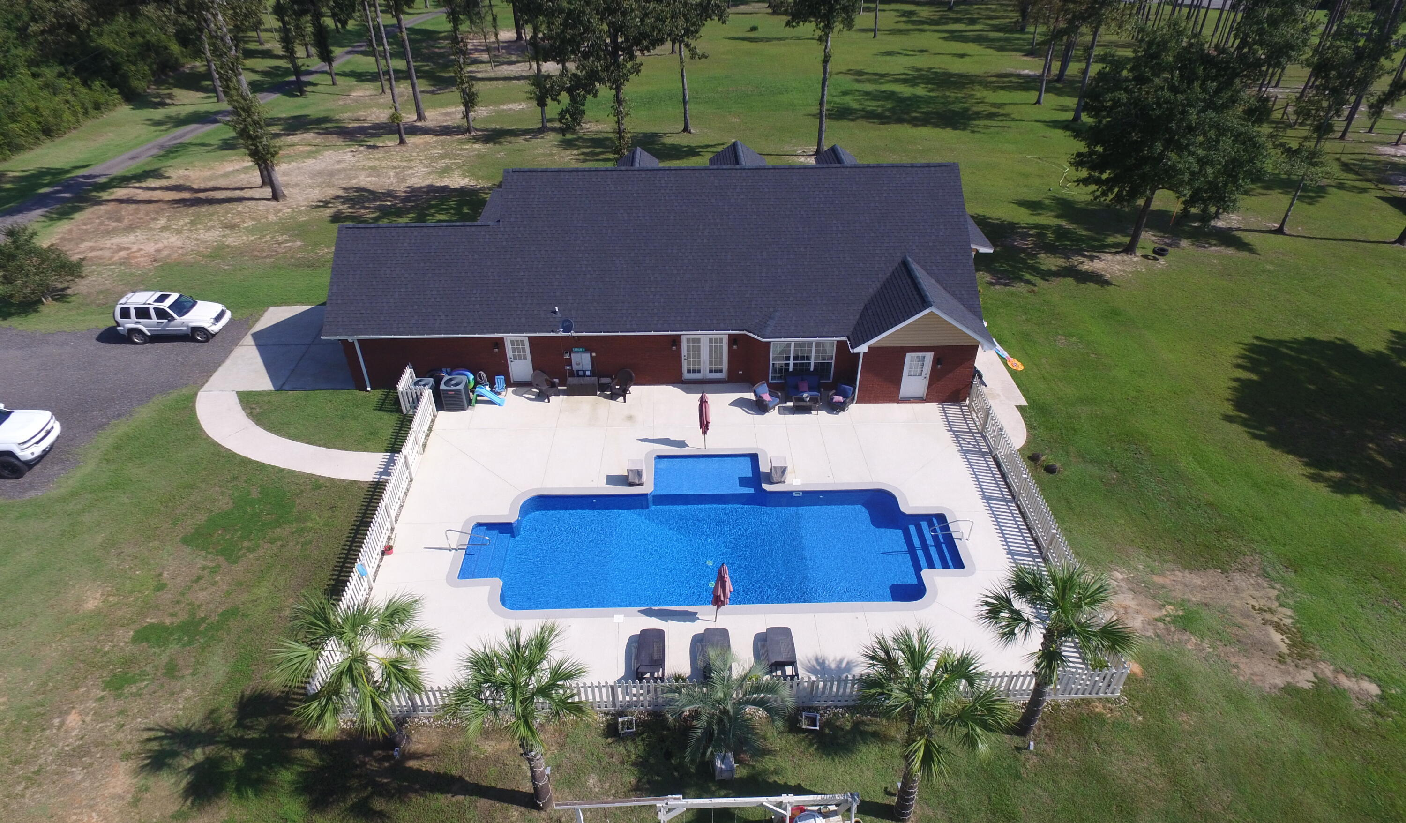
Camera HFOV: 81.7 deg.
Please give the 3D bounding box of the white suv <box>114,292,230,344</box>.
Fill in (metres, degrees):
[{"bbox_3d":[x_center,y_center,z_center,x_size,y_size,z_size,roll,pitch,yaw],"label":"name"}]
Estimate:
[{"bbox_3d":[-22.824,-4.109,34.980,4.430,1.820,1.830,-1,36,-1],"label":"white suv"}]

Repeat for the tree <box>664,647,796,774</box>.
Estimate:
[{"bbox_3d":[0.543,7.100,17.998,2.750,3.650,2.750,-1,36,-1],"label":"tree"}]

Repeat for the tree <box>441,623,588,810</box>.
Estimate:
[{"bbox_3d":[-3.682,6.901,17.012,2.950,5.150,2.950,-1,36,-1],"label":"tree"}]

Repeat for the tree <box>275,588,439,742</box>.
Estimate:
[{"bbox_3d":[-7.459,6.386,18.371,3.500,4.400,3.500,-1,36,-1],"label":"tree"}]

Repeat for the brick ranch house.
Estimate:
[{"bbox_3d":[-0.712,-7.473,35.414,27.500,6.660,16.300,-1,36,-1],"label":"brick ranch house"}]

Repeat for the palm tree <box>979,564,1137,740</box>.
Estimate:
[{"bbox_3d":[7.685,5.804,18.438,3.350,5.200,3.350,-1,36,-1],"label":"palm tree"}]

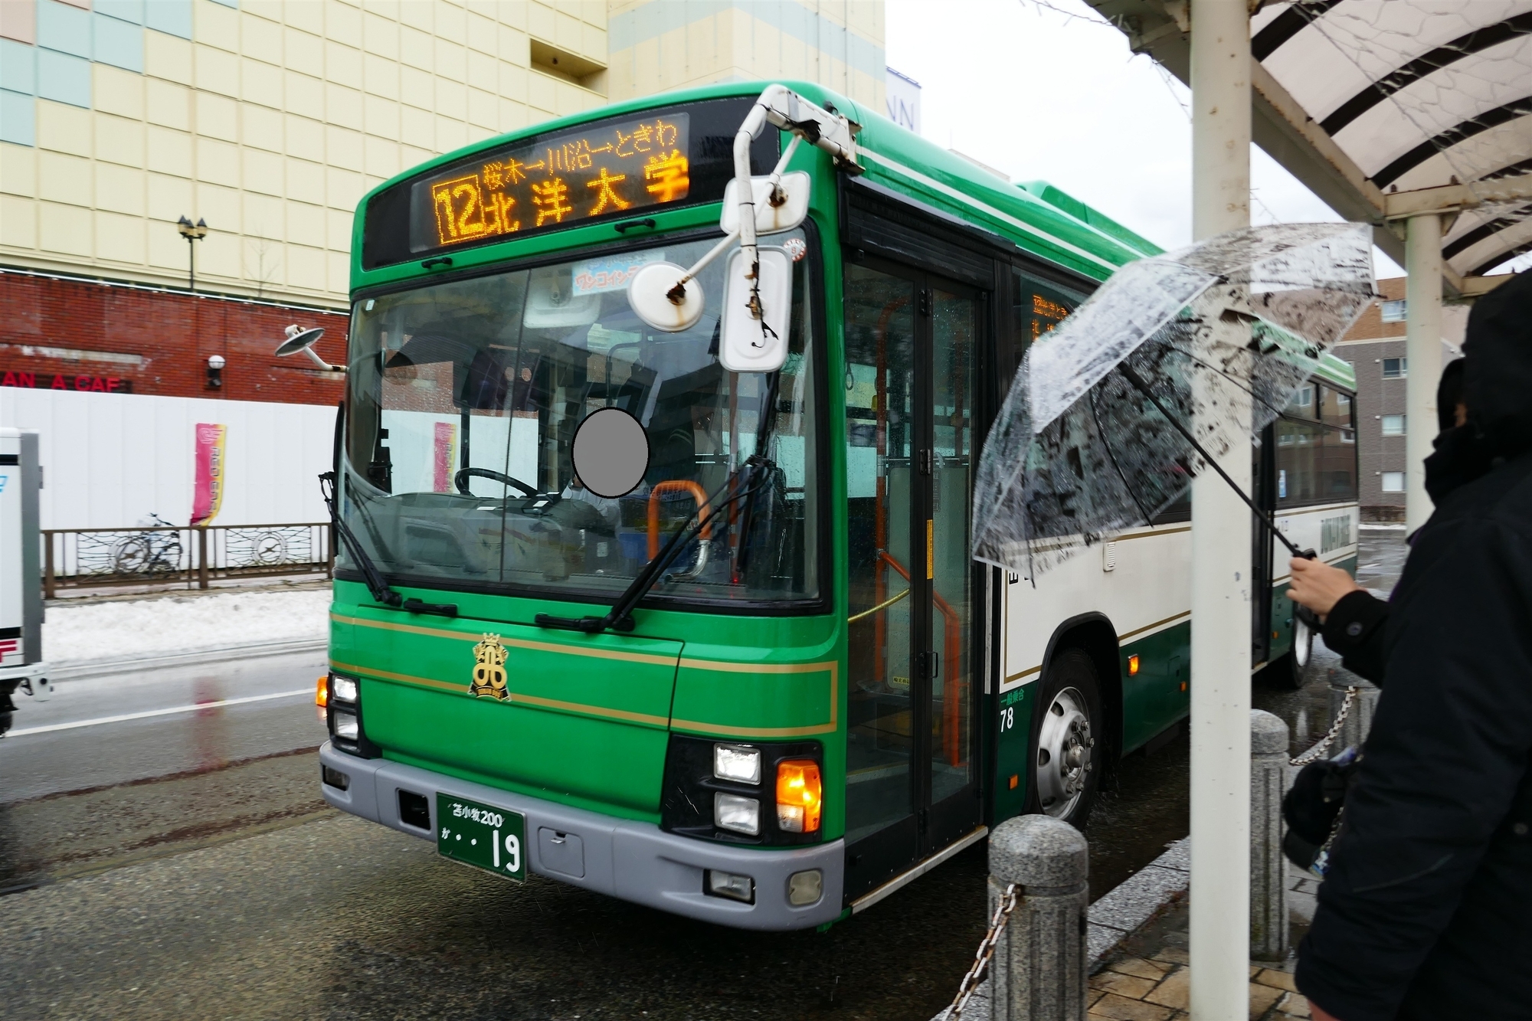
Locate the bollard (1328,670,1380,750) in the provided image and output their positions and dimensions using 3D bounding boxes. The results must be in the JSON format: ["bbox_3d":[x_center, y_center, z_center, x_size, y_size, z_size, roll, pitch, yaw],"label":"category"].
[{"bbox_3d":[2.418,0.949,4.360,0.208,0.730,0.208,1,2,41],"label":"bollard"}]

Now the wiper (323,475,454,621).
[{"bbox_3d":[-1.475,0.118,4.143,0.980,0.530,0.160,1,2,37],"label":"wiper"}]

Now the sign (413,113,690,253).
[{"bbox_3d":[-0.812,-1.124,3.755,1.420,0.270,0.090,1,2,37],"label":"sign"}]

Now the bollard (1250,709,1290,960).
[{"bbox_3d":[1.519,0.980,3.300,0.208,0.730,0.208,1,2,41],"label":"bollard"}]

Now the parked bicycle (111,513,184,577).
[{"bbox_3d":[-10.015,0.561,17.200,1.700,1.030,0.580,0,2,26],"label":"parked bicycle"}]

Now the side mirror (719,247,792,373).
[{"bbox_3d":[-0.029,-0.543,2.870,0.185,0.335,0.060,3,-7,6],"label":"side mirror"}]

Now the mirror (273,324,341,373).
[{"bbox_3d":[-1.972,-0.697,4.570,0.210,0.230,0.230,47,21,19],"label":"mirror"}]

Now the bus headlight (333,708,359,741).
[{"bbox_3d":[-1.727,0.880,4.379,0.165,0.108,0.090,1,2,37],"label":"bus headlight"}]

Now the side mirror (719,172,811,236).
[{"bbox_3d":[-0.002,-0.838,2.910,0.240,0.190,0.070,-1,-24,-13],"label":"side mirror"}]

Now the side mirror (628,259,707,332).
[{"bbox_3d":[-0.270,-0.581,2.890,0.225,0.225,0.075,-1,-20,-29],"label":"side mirror"}]

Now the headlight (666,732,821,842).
[{"bbox_3d":[-0.081,0.828,3.195,0.520,0.330,0.190,1,2,37],"label":"headlight"}]

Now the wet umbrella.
[{"bbox_3d":[0.890,-0.142,2.203,1.030,0.850,1.030,-33,-27,-1],"label":"wet umbrella"}]

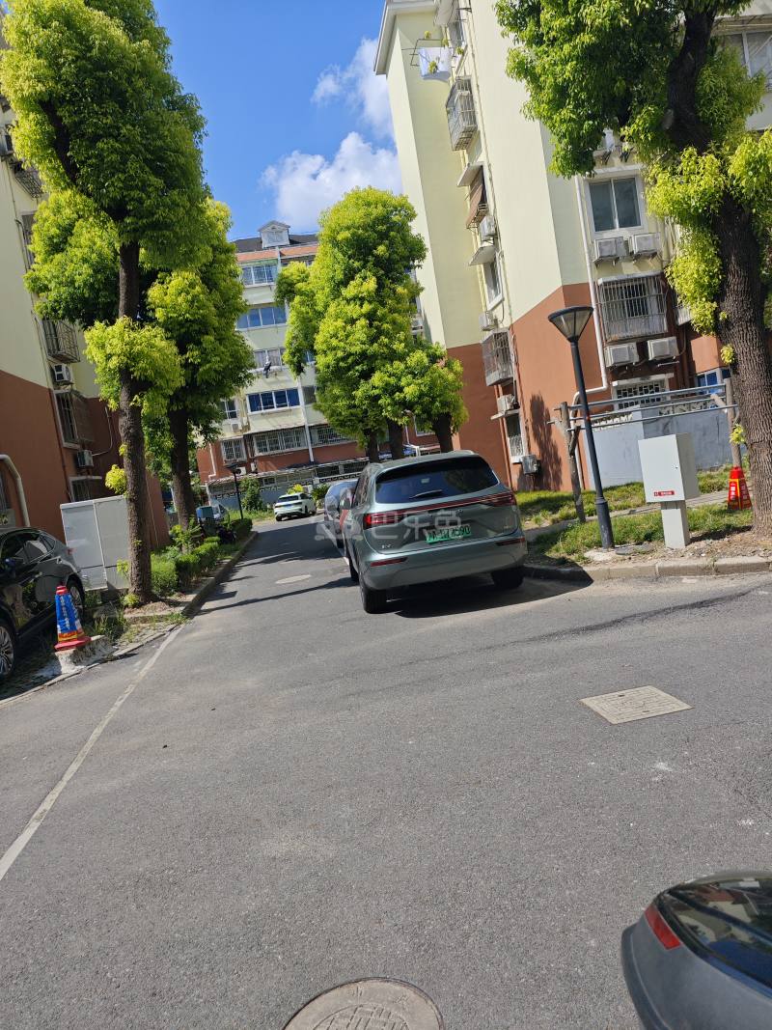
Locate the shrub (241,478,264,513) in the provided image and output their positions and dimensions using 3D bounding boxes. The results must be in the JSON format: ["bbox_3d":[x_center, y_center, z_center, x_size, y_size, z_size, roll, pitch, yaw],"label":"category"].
[{"bbox_3d":[-8.698,-1.100,44.934,1.450,2.636,1.450,-9,3,-11],"label":"shrub"}]

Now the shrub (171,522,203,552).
[{"bbox_3d":[-4.936,0.676,17.019,0.804,0.985,0.850,-9,3,0],"label":"shrub"}]

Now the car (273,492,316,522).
[{"bbox_3d":[-5.495,-0.589,41.583,1.830,1.480,4.500,-9,3,2],"label":"car"}]

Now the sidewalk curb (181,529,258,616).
[{"bbox_3d":[-4.255,1.069,19.741,0.150,0.150,20.787,-9,3,-8],"label":"sidewalk curb"}]

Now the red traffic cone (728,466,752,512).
[{"bbox_3d":[5.604,-0.413,10.840,0.300,0.710,0.300,-10,3,-18],"label":"red traffic cone"}]

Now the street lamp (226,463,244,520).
[{"bbox_3d":[-7.055,-0.901,32.941,0.600,3.260,0.600,-9,3,0],"label":"street lamp"}]

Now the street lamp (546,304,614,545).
[{"bbox_3d":[2.759,-1.182,9.274,0.610,3.284,0.610,-8,3,17],"label":"street lamp"}]

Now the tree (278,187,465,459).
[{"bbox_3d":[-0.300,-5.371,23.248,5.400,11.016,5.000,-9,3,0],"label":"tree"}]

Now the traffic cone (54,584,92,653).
[{"bbox_3d":[-3.604,1.133,7.791,0.315,0.715,0.315,-9,3,-3],"label":"traffic cone"}]

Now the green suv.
[{"bbox_3d":[0.401,0.081,9.344,1.900,1.670,4.720,-9,3,-6],"label":"green suv"}]

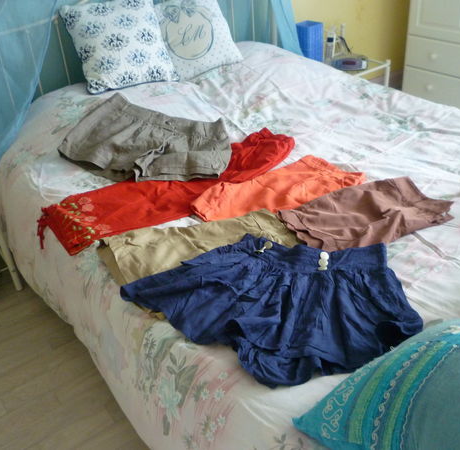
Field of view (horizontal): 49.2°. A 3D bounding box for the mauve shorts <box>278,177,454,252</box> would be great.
[{"bbox_3d":[0.391,-0.039,1.412,0.460,0.060,0.285,-20,37,-22],"label":"mauve shorts"}]

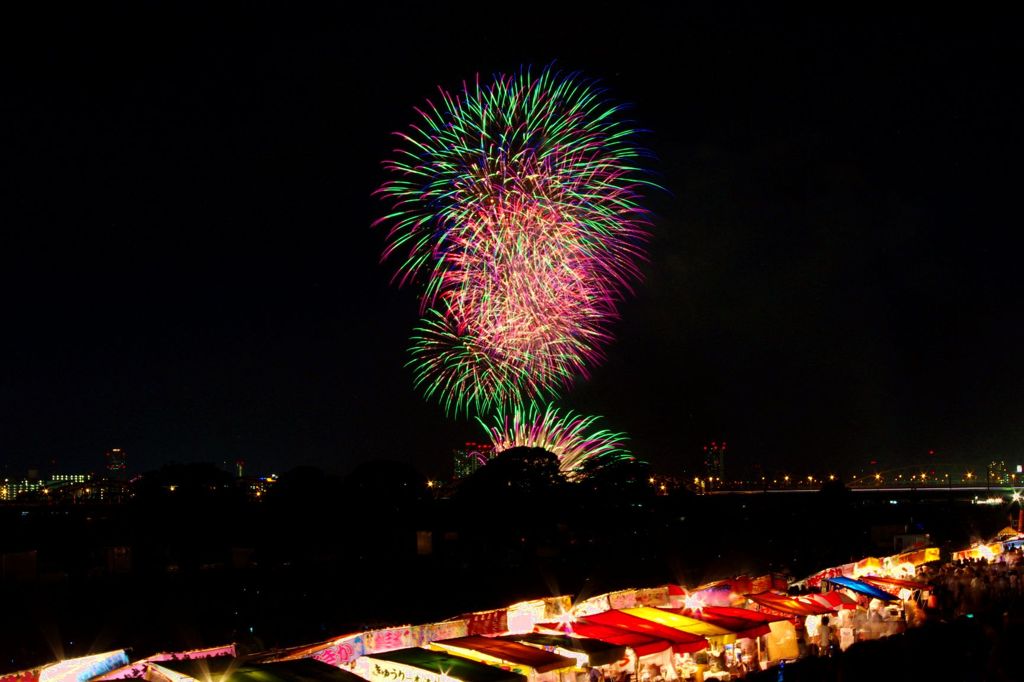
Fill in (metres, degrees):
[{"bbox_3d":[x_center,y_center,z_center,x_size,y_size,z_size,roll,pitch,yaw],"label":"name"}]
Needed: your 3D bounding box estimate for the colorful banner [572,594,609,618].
[{"bbox_3d":[2.768,9.227,93.067,0.120,0.620,3.600,-1,-3,18],"label":"colorful banner"}]

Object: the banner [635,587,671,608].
[{"bbox_3d":[5.240,9.566,99.678,0.120,0.650,3.800,-1,-3,20],"label":"banner"}]

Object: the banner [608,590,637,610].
[{"bbox_3d":[3.982,9.351,96.313,0.120,0.650,3.400,-1,-3,20],"label":"banner"}]

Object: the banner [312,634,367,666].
[{"bbox_3d":[-4.715,8.459,73.053,0.120,0.660,3.600,-1,-3,18],"label":"banner"}]

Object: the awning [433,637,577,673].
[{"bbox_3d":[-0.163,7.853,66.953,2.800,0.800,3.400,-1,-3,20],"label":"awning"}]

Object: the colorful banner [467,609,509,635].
[{"bbox_3d":[-0.766,8.791,83.614,0.120,0.680,3.600,-1,-3,20],"label":"colorful banner"}]

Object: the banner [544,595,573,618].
[{"bbox_3d":[1.563,8.941,89.844,0.120,0.680,3.000,-1,-3,20],"label":"banner"}]

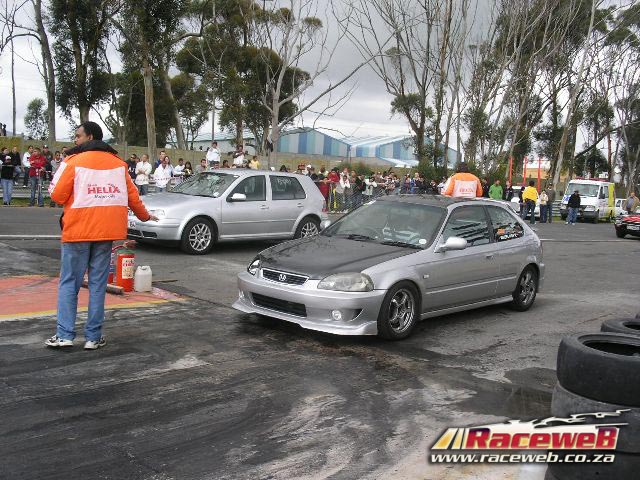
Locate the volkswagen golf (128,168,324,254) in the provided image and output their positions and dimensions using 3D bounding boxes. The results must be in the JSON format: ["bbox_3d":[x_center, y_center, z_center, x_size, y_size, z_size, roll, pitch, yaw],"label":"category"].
[{"bbox_3d":[-1.705,-0.557,13.282,4.150,1.440,1.750,-2,7,-42],"label":"volkswagen golf"}]

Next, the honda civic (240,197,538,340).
[{"bbox_3d":[1.036,0.152,8.029,1.720,1.350,4.200,8,7,41],"label":"honda civic"}]

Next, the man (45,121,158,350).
[{"bbox_3d":[-1.786,-0.021,5.736,0.780,1.800,0.500,0,6,-30],"label":"man"}]

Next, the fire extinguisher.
[{"bbox_3d":[-2.348,0.298,8.366,0.300,0.610,0.220,0,6,-27],"label":"fire extinguisher"}]

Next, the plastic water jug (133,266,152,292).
[{"bbox_3d":[-2.119,0.457,8.426,0.200,0.300,0.170,1,6,-18],"label":"plastic water jug"}]

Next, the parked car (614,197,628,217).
[{"bbox_3d":[17.014,-1.562,38.500,1.650,1.400,4.000,3,5,5],"label":"parked car"}]

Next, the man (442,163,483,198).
[{"bbox_3d":[2.662,-0.547,13.185,0.640,1.800,0.400,2,5,-6],"label":"man"}]

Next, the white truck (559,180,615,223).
[{"bbox_3d":[13.793,-2.005,36.155,1.930,2.180,5.000,6,6,30],"label":"white truck"}]

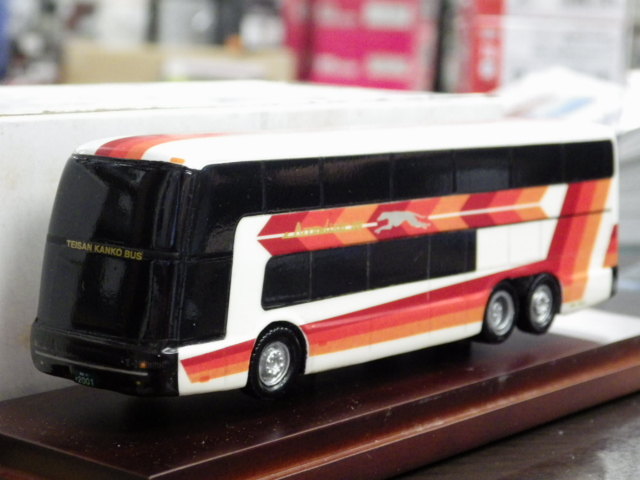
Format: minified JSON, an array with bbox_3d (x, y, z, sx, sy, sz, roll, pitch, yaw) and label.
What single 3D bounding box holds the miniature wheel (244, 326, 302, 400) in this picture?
[{"bbox_3d":[-0.011,0.026,0.346,0.005,0.016,0.016,7,9,40],"label":"miniature wheel"}]

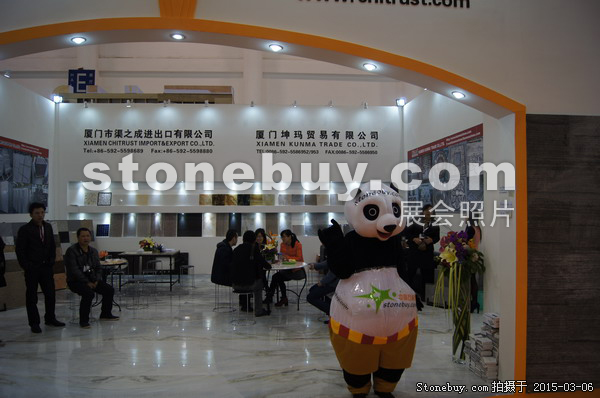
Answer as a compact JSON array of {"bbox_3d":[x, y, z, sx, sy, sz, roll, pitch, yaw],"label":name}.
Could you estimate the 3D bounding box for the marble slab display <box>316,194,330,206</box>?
[{"bbox_3d":[0.585,0.035,11.188,0.300,0.300,0.025,0,-15,-4],"label":"marble slab display"}]

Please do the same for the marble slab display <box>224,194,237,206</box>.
[{"bbox_3d":[-1.656,0.034,10.862,0.300,0.280,0.025,0,-13,-4],"label":"marble slab display"}]

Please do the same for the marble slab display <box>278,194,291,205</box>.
[{"bbox_3d":[-0.378,0.034,10.945,0.300,0.280,0.025,0,-13,-4],"label":"marble slab display"}]

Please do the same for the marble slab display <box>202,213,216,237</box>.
[{"bbox_3d":[-2.265,0.651,11.246,0.300,0.590,0.020,0,-6,-5],"label":"marble slab display"}]

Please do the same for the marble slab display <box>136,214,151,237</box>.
[{"bbox_3d":[-3.779,0.638,10.904,0.300,0.590,0.025,0,-10,-4],"label":"marble slab display"}]

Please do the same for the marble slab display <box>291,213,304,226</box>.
[{"bbox_3d":[-0.058,0.502,11.384,0.310,0.300,0.025,0,-11,-4],"label":"marble slab display"}]

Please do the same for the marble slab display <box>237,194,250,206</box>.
[{"bbox_3d":[-1.351,0.034,10.882,0.300,0.280,0.025,0,-13,-4],"label":"marble slab display"}]

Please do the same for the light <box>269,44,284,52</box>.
[{"bbox_3d":[-0.212,-1.337,3.960,0.125,0.050,0.125,8,-1,-4],"label":"light"}]

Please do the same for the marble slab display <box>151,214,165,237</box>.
[{"bbox_3d":[-3.533,0.644,11.138,0.300,0.590,0.020,0,-6,-5],"label":"marble slab display"}]

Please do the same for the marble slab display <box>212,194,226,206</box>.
[{"bbox_3d":[-1.987,0.034,11.021,0.300,0.300,0.025,0,-15,-4],"label":"marble slab display"}]

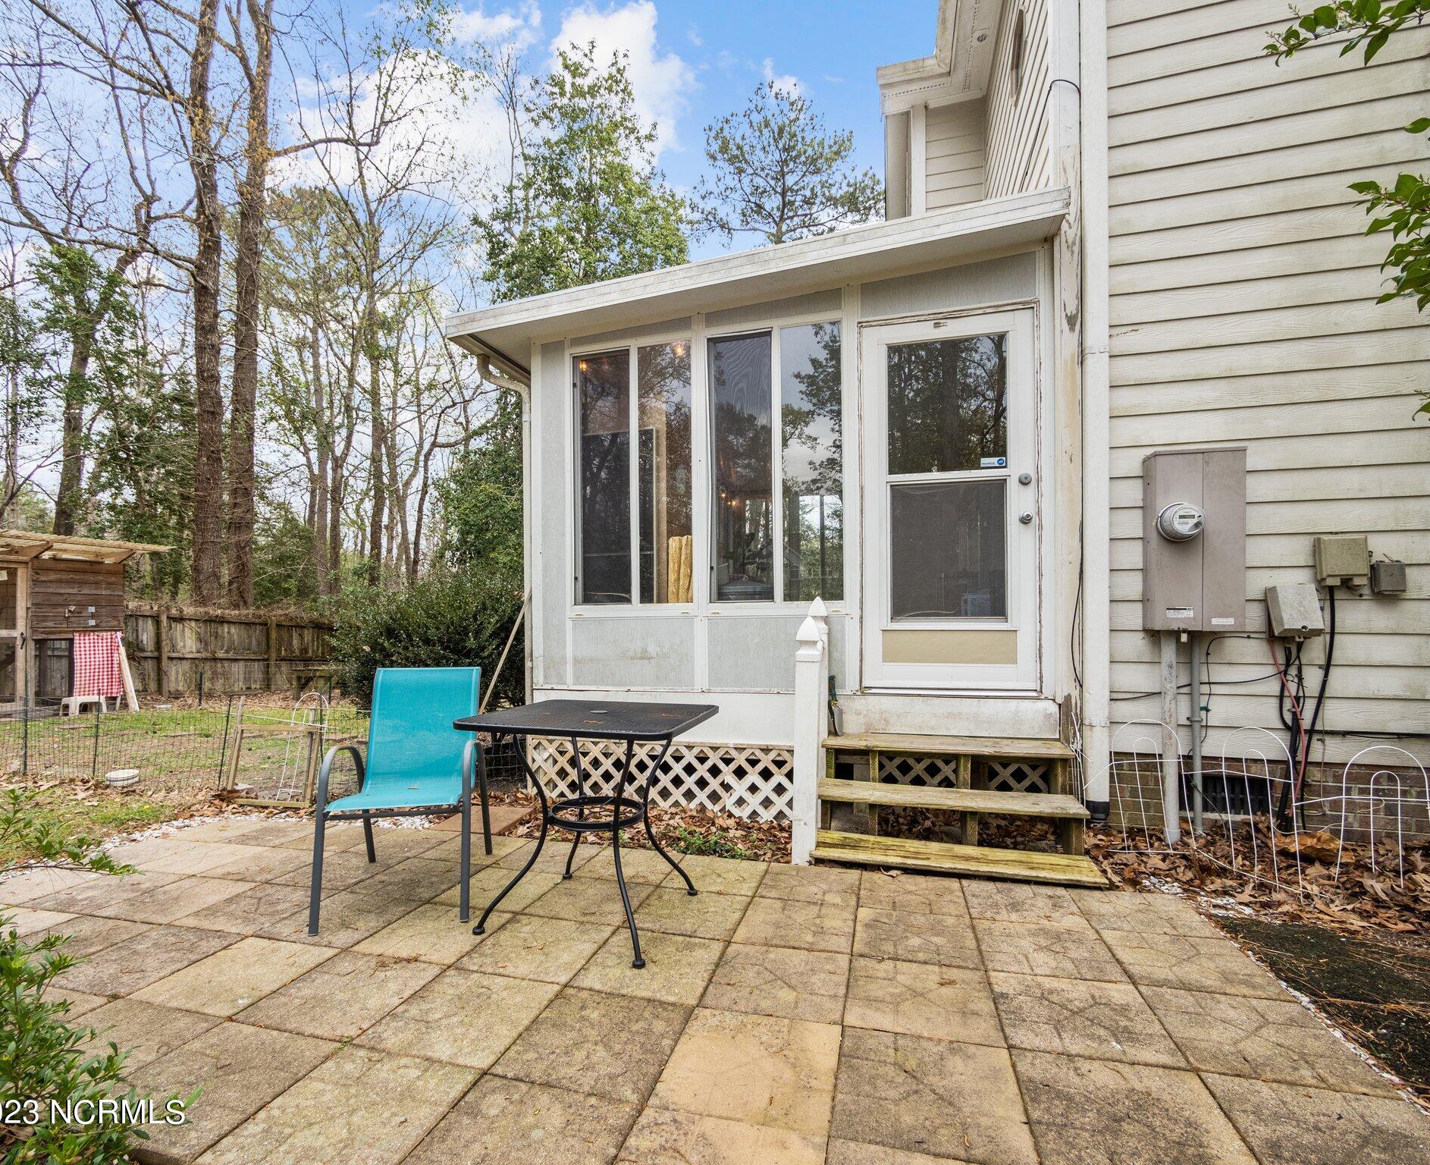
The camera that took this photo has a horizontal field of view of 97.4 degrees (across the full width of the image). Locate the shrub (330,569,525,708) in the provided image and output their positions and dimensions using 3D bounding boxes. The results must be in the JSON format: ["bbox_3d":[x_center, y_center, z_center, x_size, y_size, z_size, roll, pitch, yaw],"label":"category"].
[{"bbox_3d":[-3.200,0.620,7.200,2.100,1.500,1.800,0,-2,-12],"label":"shrub"}]

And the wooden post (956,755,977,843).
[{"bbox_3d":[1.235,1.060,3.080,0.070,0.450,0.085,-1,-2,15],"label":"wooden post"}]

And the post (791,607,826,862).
[{"bbox_3d":[0.428,0.715,2.890,0.105,1.140,0.105,-1,-2,15],"label":"post"}]

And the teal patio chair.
[{"bbox_3d":[-1.225,0.795,2.560,0.560,0.870,0.670,0,-2,-13],"label":"teal patio chair"}]

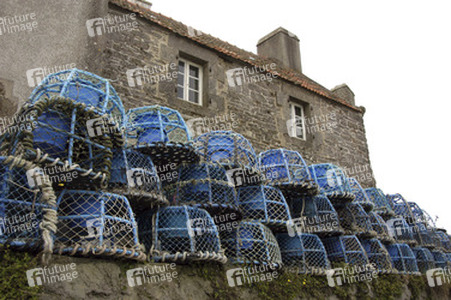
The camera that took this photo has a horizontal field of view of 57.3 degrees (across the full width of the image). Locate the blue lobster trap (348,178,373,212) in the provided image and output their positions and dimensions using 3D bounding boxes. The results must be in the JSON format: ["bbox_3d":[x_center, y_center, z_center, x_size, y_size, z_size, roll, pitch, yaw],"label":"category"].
[{"bbox_3d":[1.632,0.618,5.550,0.600,0.410,0.700,-16,-24,42],"label":"blue lobster trap"}]

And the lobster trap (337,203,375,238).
[{"bbox_3d":[1.860,1.050,6.120,0.680,0.440,0.680,19,-27,-41],"label":"lobster trap"}]

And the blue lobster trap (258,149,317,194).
[{"bbox_3d":[0.735,0.247,4.943,0.680,0.410,0.680,15,-26,-36],"label":"blue lobster trap"}]

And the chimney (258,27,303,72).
[{"bbox_3d":[2.048,-3.408,15.508,1.020,1.650,1.250,15,-26,-36],"label":"chimney"}]

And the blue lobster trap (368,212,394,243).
[{"bbox_3d":[2.004,1.093,5.750,0.600,0.410,0.700,-16,-24,42],"label":"blue lobster trap"}]

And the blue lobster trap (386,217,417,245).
[{"bbox_3d":[2.549,1.241,6.250,0.600,0.410,0.700,-16,-24,42],"label":"blue lobster trap"}]

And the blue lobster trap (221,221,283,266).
[{"bbox_3d":[0.251,0.962,4.215,0.640,0.423,0.640,0,-20,0],"label":"blue lobster trap"}]

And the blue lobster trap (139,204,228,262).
[{"bbox_3d":[-0.355,0.653,3.120,0.600,0.410,0.700,-16,-24,42],"label":"blue lobster trap"}]

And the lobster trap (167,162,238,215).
[{"bbox_3d":[-0.203,0.384,4.072,0.680,0.410,0.680,-1,-21,0],"label":"lobster trap"}]

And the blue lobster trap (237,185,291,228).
[{"bbox_3d":[0.396,0.665,4.758,0.680,0.410,0.680,-1,-21,0],"label":"blue lobster trap"}]

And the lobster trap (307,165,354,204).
[{"bbox_3d":[1.363,0.451,5.539,0.680,0.410,0.680,15,-26,-36],"label":"lobster trap"}]

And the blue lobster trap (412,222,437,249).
[{"bbox_3d":[3.259,1.489,7.195,0.680,0.410,0.680,15,-26,-36],"label":"blue lobster trap"}]

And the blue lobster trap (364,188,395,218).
[{"bbox_3d":[2.184,0.818,6.200,0.600,0.410,0.700,-16,-24,42],"label":"blue lobster trap"}]

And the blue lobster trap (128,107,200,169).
[{"bbox_3d":[-0.569,-0.121,3.543,0.640,0.423,0.640,0,-20,0],"label":"blue lobster trap"}]

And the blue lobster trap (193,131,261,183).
[{"bbox_3d":[0.006,0.058,4.375,0.680,0.410,0.680,15,-26,-36],"label":"blue lobster trap"}]

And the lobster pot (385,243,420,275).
[{"bbox_3d":[2.730,1.760,6.630,0.670,0.440,0.670,19,-27,-41],"label":"lobster pot"}]

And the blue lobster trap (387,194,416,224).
[{"bbox_3d":[2.605,0.928,6.498,0.640,0.423,0.640,18,-26,-41],"label":"blue lobster trap"}]

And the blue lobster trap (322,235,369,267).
[{"bbox_3d":[1.496,1.327,5.231,0.640,0.423,0.640,18,-26,-41],"label":"blue lobster trap"}]

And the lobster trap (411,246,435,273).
[{"bbox_3d":[3.018,1.817,6.755,0.680,0.410,0.680,15,-26,-36],"label":"lobster trap"}]

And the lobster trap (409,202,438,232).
[{"bbox_3d":[3.099,1.131,6.952,0.640,0.423,0.640,18,-26,-41],"label":"lobster trap"}]

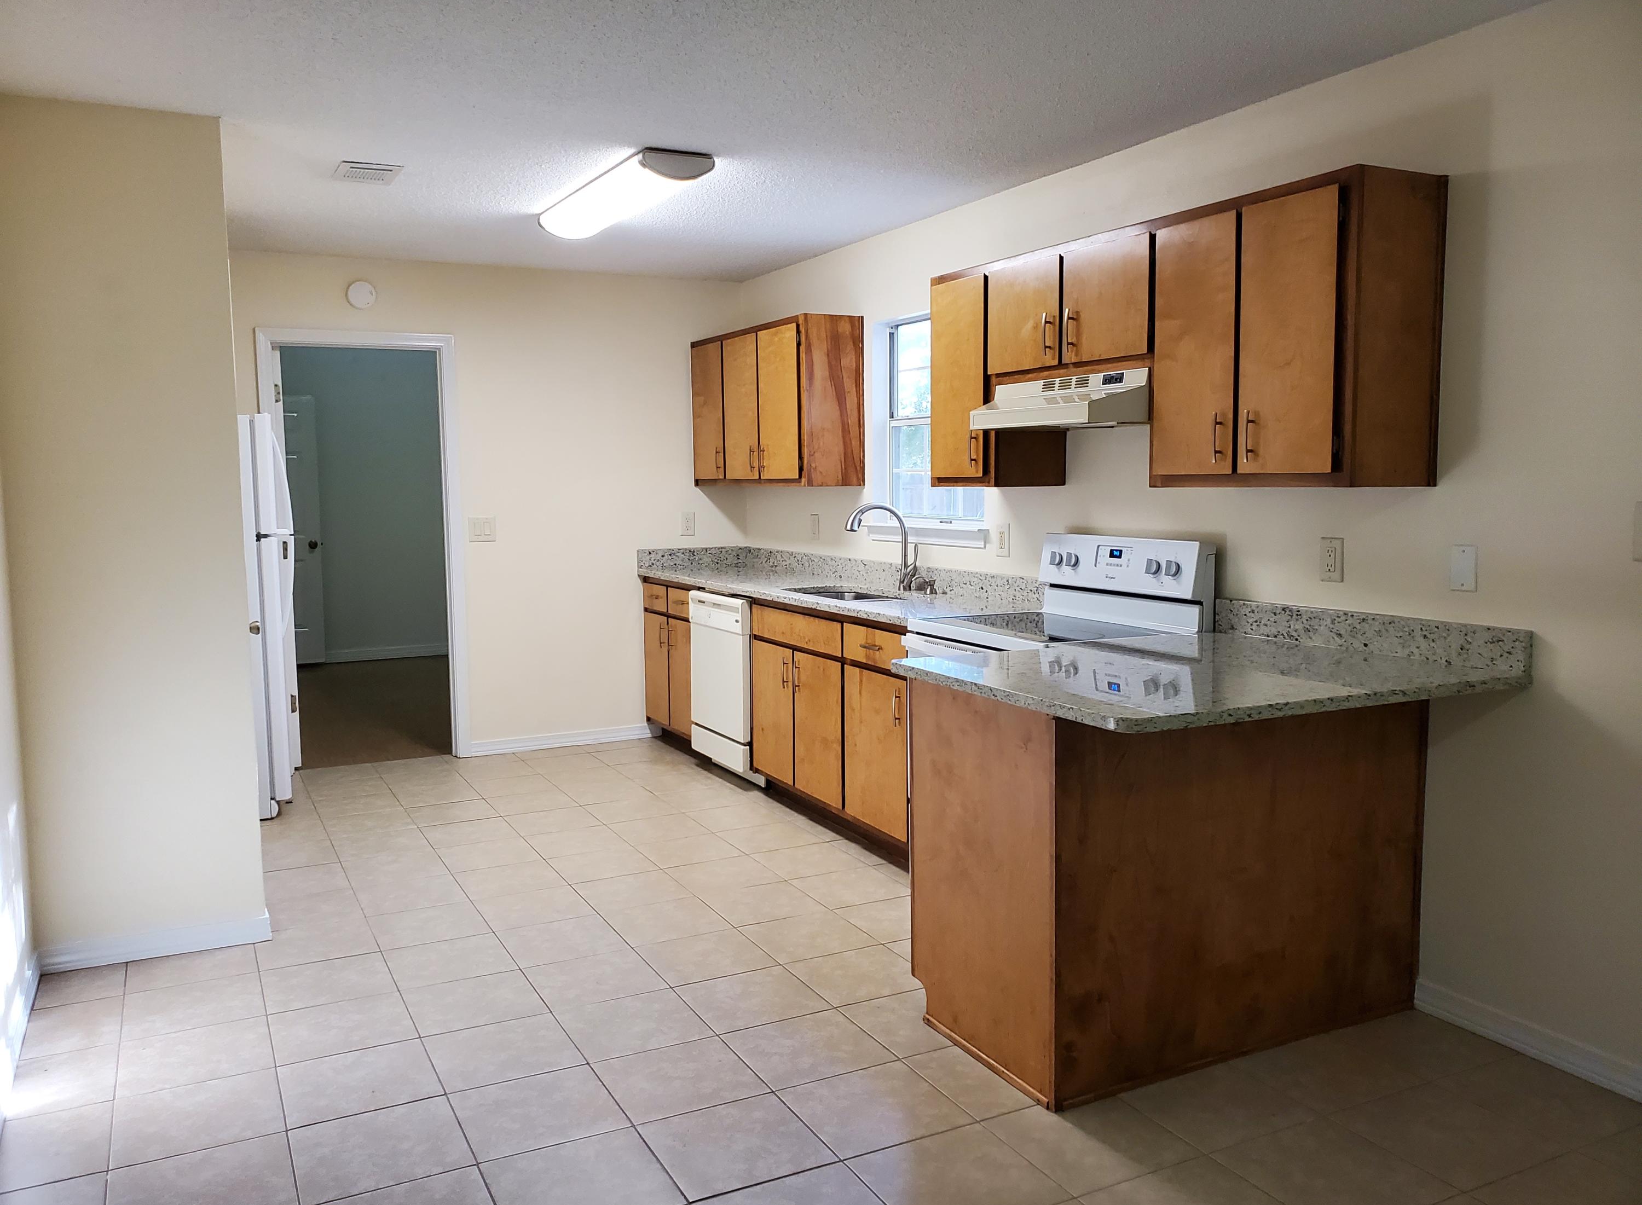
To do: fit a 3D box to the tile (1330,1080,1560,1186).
[{"bbox_3d":[1.321,1.129,2.616,0.331,0.010,0.331,-3,6,-27],"label":"tile"}]

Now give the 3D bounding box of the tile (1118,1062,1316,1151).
[{"bbox_3d":[0.870,1.120,2.759,0.331,0.010,0.331,-3,6,-27],"label":"tile"}]

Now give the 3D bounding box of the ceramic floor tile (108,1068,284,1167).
[{"bbox_3d":[-1.377,1.141,2.730,0.331,0.010,0.331,-3,6,-27],"label":"ceramic floor tile"}]

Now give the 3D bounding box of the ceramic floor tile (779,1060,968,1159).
[{"bbox_3d":[0.119,1.121,2.737,0.330,0.012,0.330,-3,6,-27],"label":"ceramic floor tile"}]

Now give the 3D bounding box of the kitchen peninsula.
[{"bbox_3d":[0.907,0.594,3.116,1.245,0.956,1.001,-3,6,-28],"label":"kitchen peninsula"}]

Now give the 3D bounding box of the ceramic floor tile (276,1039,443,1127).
[{"bbox_3d":[-1.078,1.122,2.879,0.330,0.010,0.330,-3,6,-27],"label":"ceramic floor tile"}]

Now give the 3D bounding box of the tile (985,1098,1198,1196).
[{"bbox_3d":[0.564,1.131,2.590,0.328,0.012,0.325,-3,6,-27],"label":"tile"}]

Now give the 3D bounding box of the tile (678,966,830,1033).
[{"bbox_3d":[-0.186,1.069,3.321,0.330,0.012,0.330,-3,6,-27],"label":"tile"}]

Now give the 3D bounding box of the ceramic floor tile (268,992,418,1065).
[{"bbox_3d":[-1.217,1.085,3.137,0.328,0.012,0.325,-3,6,-27],"label":"ceramic floor tile"}]

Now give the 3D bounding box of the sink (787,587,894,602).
[{"bbox_3d":[0.124,0.064,5.092,0.430,0.200,0.760,-3,6,-28],"label":"sink"}]

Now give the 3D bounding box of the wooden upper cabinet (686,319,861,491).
[{"bbox_3d":[-0.267,-0.969,6.212,0.335,0.770,1.370,-3,6,-27],"label":"wooden upper cabinet"}]

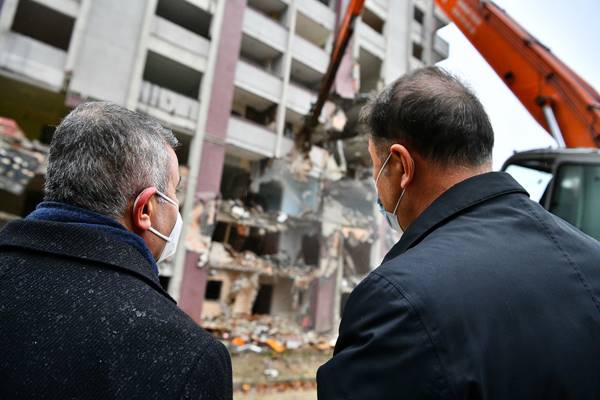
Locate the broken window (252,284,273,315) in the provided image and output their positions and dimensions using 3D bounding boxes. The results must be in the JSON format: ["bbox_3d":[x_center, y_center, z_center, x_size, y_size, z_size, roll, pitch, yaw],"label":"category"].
[{"bbox_3d":[-1.810,4.801,19.302,0.980,1.380,0.200,14,-16,-34],"label":"broken window"}]

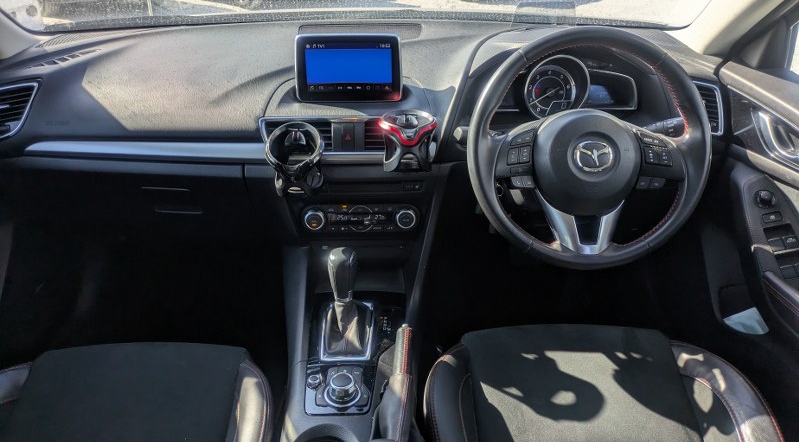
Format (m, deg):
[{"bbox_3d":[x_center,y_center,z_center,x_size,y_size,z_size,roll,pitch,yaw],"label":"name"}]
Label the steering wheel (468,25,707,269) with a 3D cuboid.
[{"bbox_3d":[0.287,-0.111,0.901,0.370,0.370,0.105,1,2,-2],"label":"steering wheel"}]

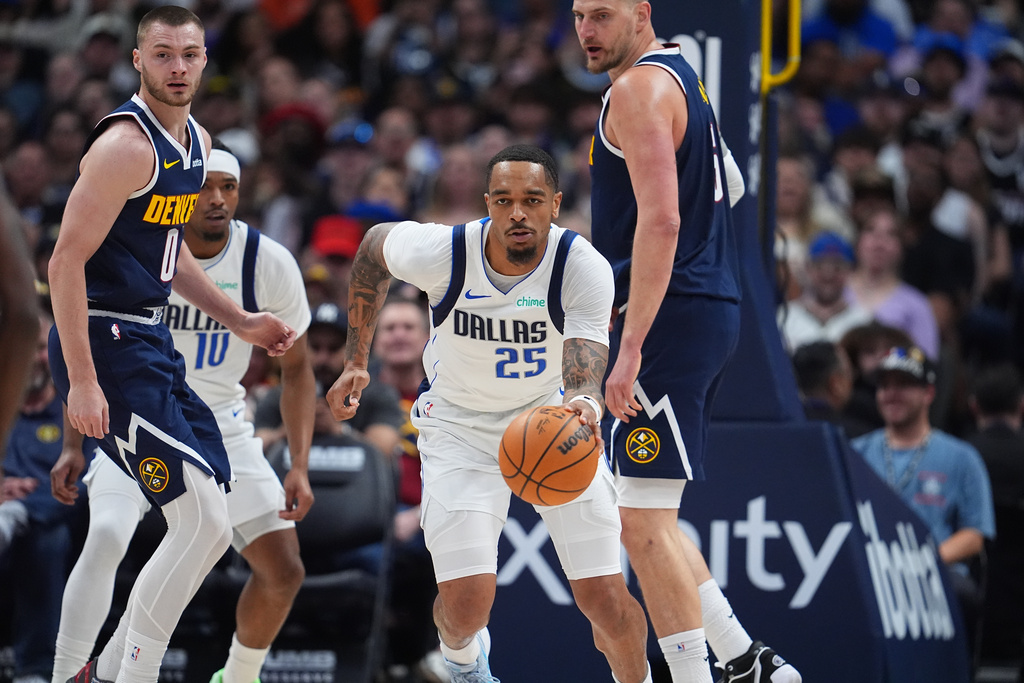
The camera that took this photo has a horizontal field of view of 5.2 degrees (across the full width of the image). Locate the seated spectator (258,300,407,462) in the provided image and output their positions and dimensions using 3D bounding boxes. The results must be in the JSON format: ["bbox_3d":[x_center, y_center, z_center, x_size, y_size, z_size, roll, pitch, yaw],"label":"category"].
[{"bbox_3d":[-0.619,0.465,38.600,0.530,1.200,0.750,0,-1,9],"label":"seated spectator"}]

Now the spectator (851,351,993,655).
[{"bbox_3d":[1.331,0.595,36.800,0.530,1.200,0.800,0,-1,9],"label":"spectator"}]

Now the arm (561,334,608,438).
[{"bbox_3d":[0.174,0.111,27.380,0.120,0.250,0.280,0,-1,6],"label":"arm"}]

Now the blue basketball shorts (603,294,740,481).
[{"bbox_3d":[0.397,0.117,28.300,0.360,0.480,0.430,0,-1,5],"label":"blue basketball shorts"}]

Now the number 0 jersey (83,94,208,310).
[{"bbox_3d":[-0.896,-0.338,27.900,0.290,0.550,0.390,14,6,33],"label":"number 0 jersey"}]

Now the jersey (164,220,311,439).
[{"bbox_3d":[-0.768,-0.038,28.800,0.520,0.560,0.320,0,21,5],"label":"jersey"}]

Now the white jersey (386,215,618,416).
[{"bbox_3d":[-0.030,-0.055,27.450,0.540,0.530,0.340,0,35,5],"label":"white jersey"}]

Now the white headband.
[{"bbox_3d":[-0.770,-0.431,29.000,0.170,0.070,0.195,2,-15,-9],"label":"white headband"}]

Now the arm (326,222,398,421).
[{"bbox_3d":[-0.365,-0.049,27.600,0.170,0.480,0.220,0,-1,9],"label":"arm"}]

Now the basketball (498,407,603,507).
[{"bbox_3d":[0.088,0.274,27.200,0.240,0.240,0.240,0,-1,0],"label":"basketball"}]

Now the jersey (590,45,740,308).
[{"bbox_3d":[0.379,-0.407,28.100,0.350,0.660,0.470,0,-1,9],"label":"jersey"}]

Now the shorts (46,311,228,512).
[{"bbox_3d":[-0.912,0.171,27.850,0.410,0.480,0.430,-1,-1,38],"label":"shorts"}]

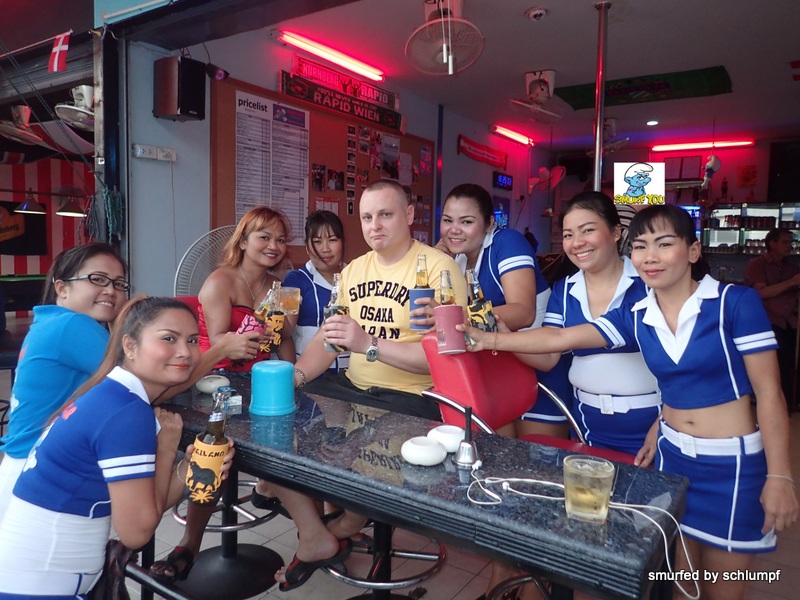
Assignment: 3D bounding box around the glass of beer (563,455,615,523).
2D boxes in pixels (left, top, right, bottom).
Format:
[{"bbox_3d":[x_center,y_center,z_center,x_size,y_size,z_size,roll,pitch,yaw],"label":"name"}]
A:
[{"bbox_3d":[0.311,0.312,0.955,0.083,0.086,0.083,3,3,26],"label":"glass of beer"}]

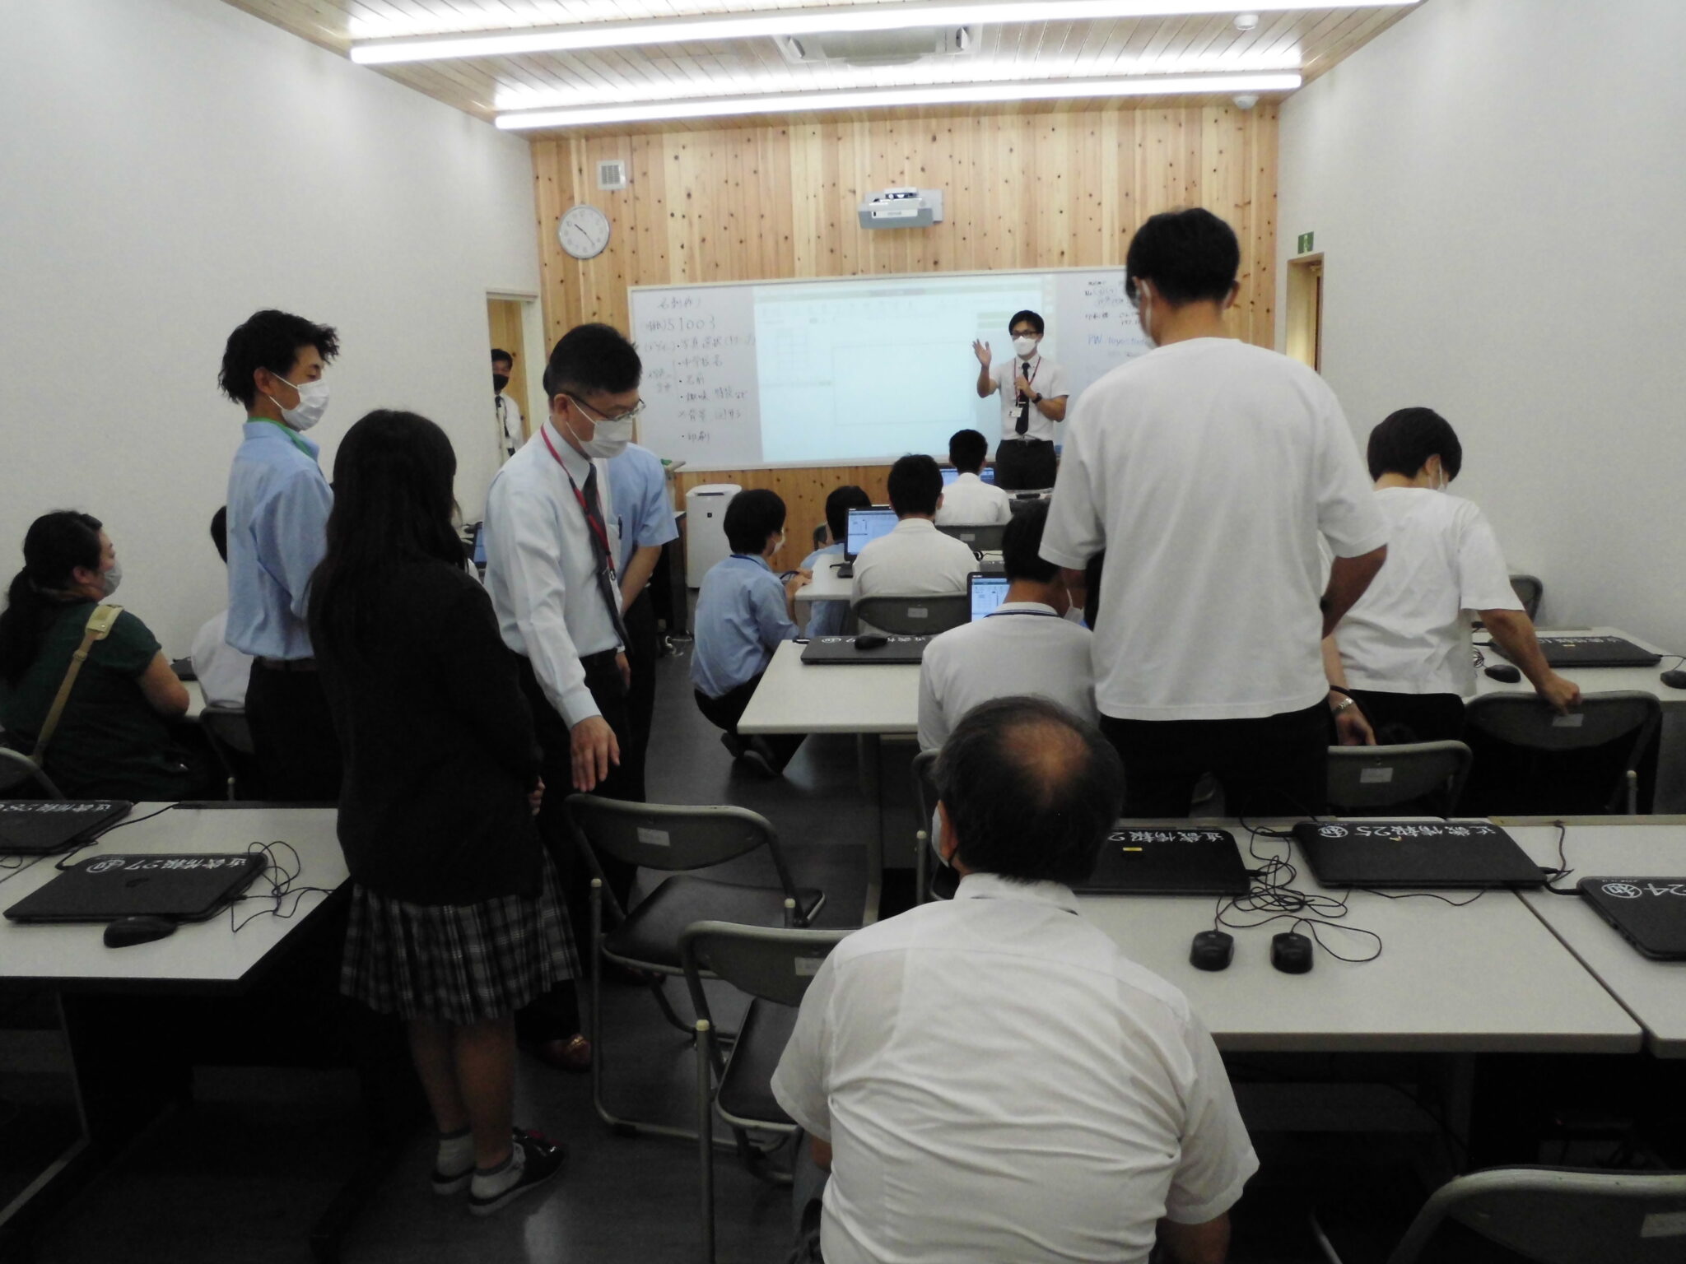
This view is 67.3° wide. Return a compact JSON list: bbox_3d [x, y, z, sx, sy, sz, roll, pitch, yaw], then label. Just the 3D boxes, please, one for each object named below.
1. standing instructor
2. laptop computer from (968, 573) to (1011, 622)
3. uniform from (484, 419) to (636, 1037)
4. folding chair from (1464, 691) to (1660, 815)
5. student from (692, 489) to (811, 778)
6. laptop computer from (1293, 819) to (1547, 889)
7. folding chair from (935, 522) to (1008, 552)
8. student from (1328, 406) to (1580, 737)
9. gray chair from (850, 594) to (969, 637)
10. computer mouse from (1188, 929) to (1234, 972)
[{"bbox_3d":[0.985,-0.891,7.008,0.540,1.730,0.400,1,14,13],"label":"standing instructor"},{"bbox_3d":[0.561,-0.035,3.638,0.370,0.240,0.280,-1,13,5],"label":"laptop computer"},{"bbox_3d":[-0.648,0.232,2.993,0.340,1.450,0.480,3,14,21],"label":"uniform"},{"bbox_3d":[1.691,0.475,3.220,0.460,0.770,0.480,0,14,10],"label":"folding chair"},{"bbox_3d":[-0.356,0.008,4.844,0.600,1.110,0.460,-11,16,-31],"label":"student"},{"bbox_3d":[1.001,0.395,2.226,0.365,0.025,0.250,-1,13,3],"label":"laptop computer"},{"bbox_3d":[0.620,-0.173,6.201,0.460,0.760,0.470,-1,13,5],"label":"folding chair"},{"bbox_3d":[1.395,0.198,2.983,0.530,1.440,0.480,1,14,13],"label":"student"},{"bbox_3d":[0.289,0.198,4.592,0.460,0.770,0.480,-1,14,5],"label":"gray chair"},{"bbox_3d":[0.562,0.477,1.921,0.063,0.037,0.105,1,14,12],"label":"computer mouse"}]

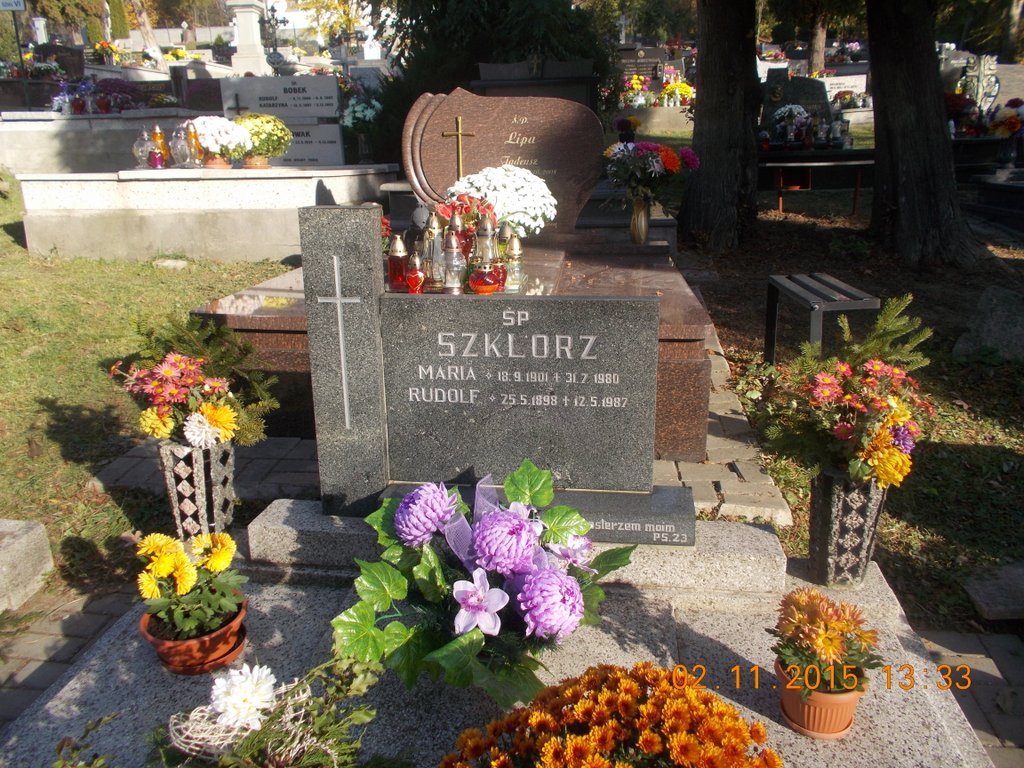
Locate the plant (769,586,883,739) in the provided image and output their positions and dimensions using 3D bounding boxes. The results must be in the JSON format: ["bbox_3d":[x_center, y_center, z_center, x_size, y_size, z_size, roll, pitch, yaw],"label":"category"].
[{"bbox_3d":[0.556,0.490,1.378,0.190,0.243,0.185,1,15,9],"label":"plant"}]

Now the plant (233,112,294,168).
[{"bbox_3d":[-1.874,-1.833,5.800,0.460,0.410,0.450,1,15,7],"label":"plant"}]

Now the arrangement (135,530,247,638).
[{"bbox_3d":[-0.627,0.399,1.500,0.190,0.165,0.175,1,14,7],"label":"arrangement"}]

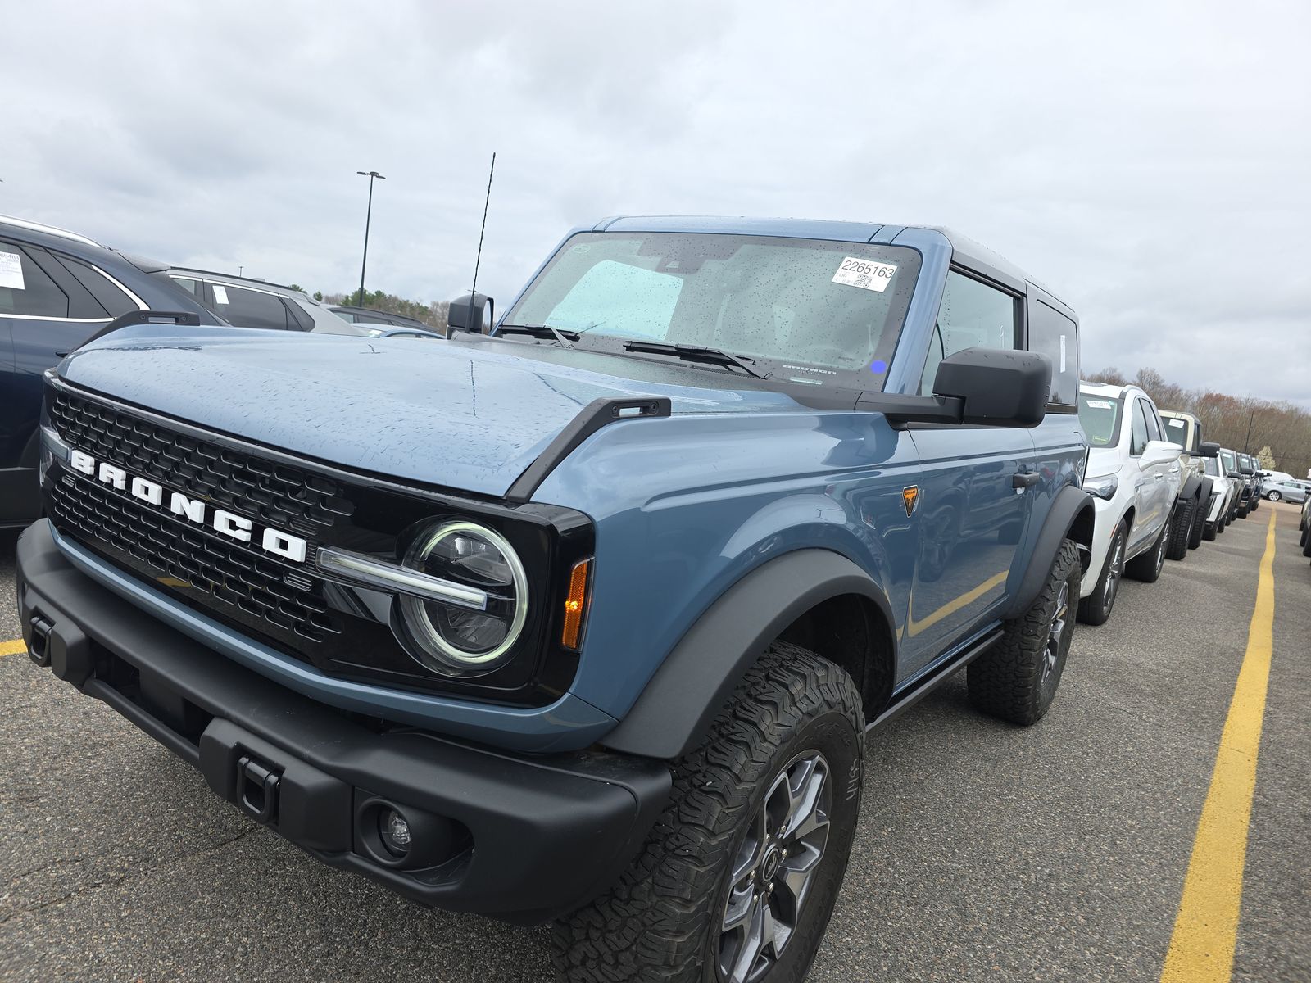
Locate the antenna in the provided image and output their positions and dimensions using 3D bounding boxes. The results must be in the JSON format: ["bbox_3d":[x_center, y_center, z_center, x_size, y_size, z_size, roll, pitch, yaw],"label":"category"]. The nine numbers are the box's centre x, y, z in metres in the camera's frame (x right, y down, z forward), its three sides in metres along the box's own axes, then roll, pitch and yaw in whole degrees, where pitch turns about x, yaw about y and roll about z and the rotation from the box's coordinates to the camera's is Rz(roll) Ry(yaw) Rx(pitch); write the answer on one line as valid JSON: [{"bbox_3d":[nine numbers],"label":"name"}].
[{"bbox_3d":[-0.581,-0.828,2.908,0.020,0.580,0.020,14,7,34],"label":"antenna"}]

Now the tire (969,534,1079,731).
[{"bbox_3d":[1.615,0.595,3.807,0.280,0.820,0.820,14,10,34],"label":"tire"}]

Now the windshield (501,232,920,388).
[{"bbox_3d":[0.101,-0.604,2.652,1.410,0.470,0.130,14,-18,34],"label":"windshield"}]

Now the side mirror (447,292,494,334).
[{"bbox_3d":[-0.689,-0.637,3.164,0.290,0.190,0.130,14,10,34],"label":"side mirror"}]

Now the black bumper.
[{"bbox_3d":[-0.832,0.325,1.633,1.870,0.300,0.350,14,10,34],"label":"black bumper"}]

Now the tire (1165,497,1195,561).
[{"bbox_3d":[6.320,0.411,10.560,0.300,0.850,0.850,14,12,33],"label":"tire"}]

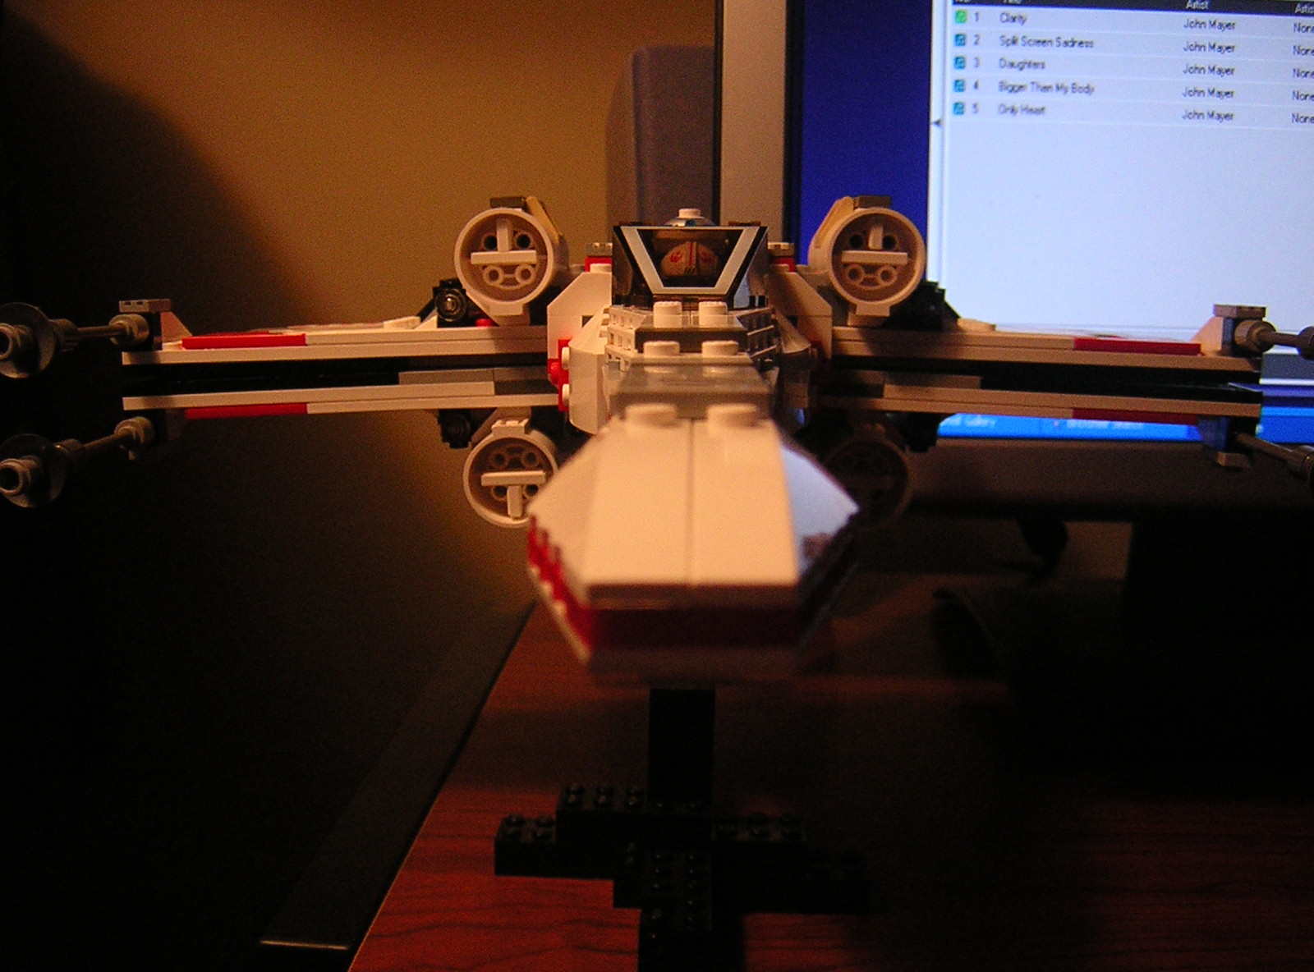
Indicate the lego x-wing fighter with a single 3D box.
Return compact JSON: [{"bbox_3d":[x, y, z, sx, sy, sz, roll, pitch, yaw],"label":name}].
[{"bbox_3d":[0.006,-0.019,0.264,0.298,0.083,0.332,0,9,1],"label":"lego x-wing fighter"}]

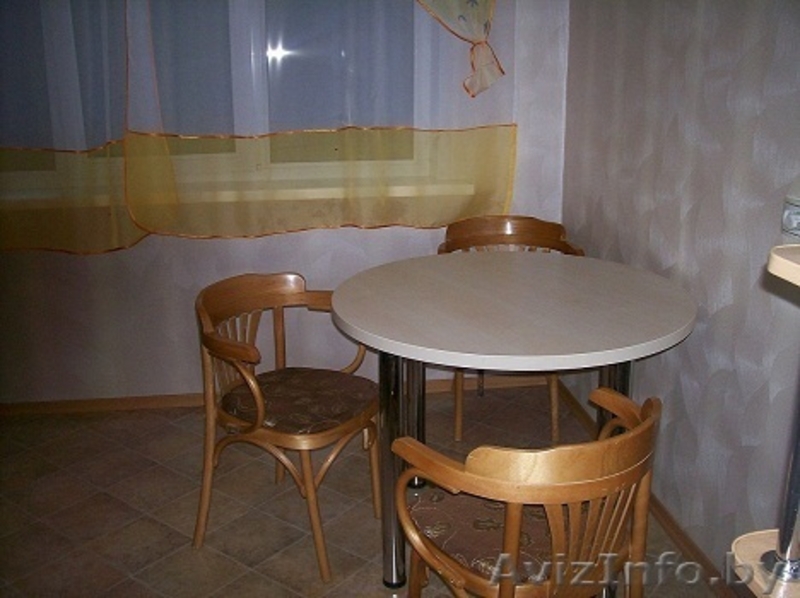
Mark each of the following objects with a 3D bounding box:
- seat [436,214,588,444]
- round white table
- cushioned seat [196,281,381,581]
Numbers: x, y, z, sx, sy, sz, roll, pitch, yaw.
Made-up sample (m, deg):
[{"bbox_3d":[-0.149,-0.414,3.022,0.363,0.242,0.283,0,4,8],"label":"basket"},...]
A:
[{"bbox_3d":[0.403,0.102,3.181,0.540,0.775,0.495,0,17,2],"label":"seat"},{"bbox_3d":[0.305,0.346,2.406,0.985,0.757,0.985,-1,17,0],"label":"round white table"},{"bbox_3d":[-0.314,0.341,2.425,0.495,0.775,0.540,8,19,27],"label":"cushioned seat"}]

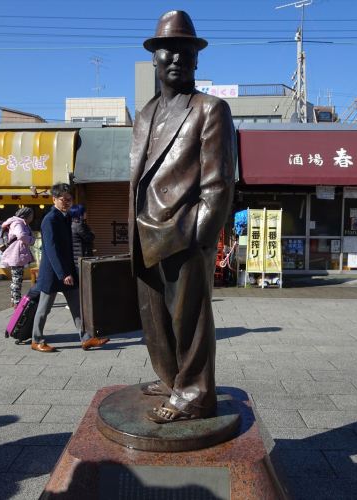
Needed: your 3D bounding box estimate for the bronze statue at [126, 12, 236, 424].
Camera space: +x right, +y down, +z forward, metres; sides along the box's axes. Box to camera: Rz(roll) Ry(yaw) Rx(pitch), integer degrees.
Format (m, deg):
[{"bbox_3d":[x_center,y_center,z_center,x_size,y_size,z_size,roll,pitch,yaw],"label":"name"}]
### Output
[{"bbox_3d":[0.020,-0.141,2.095,0.510,1.780,0.400,4,6,43],"label":"bronze statue"}]

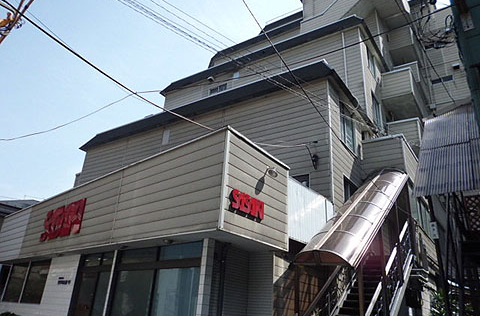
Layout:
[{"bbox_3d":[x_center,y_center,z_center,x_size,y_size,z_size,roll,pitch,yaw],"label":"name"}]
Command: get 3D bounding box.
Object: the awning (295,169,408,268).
[{"bbox_3d":[3.789,1.335,10.851,1.343,0.421,8.330,-11,4,33],"label":"awning"}]

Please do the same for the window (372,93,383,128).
[{"bbox_3d":[7.081,-2.346,18.596,0.120,1.813,1.627,-11,-26,33],"label":"window"}]

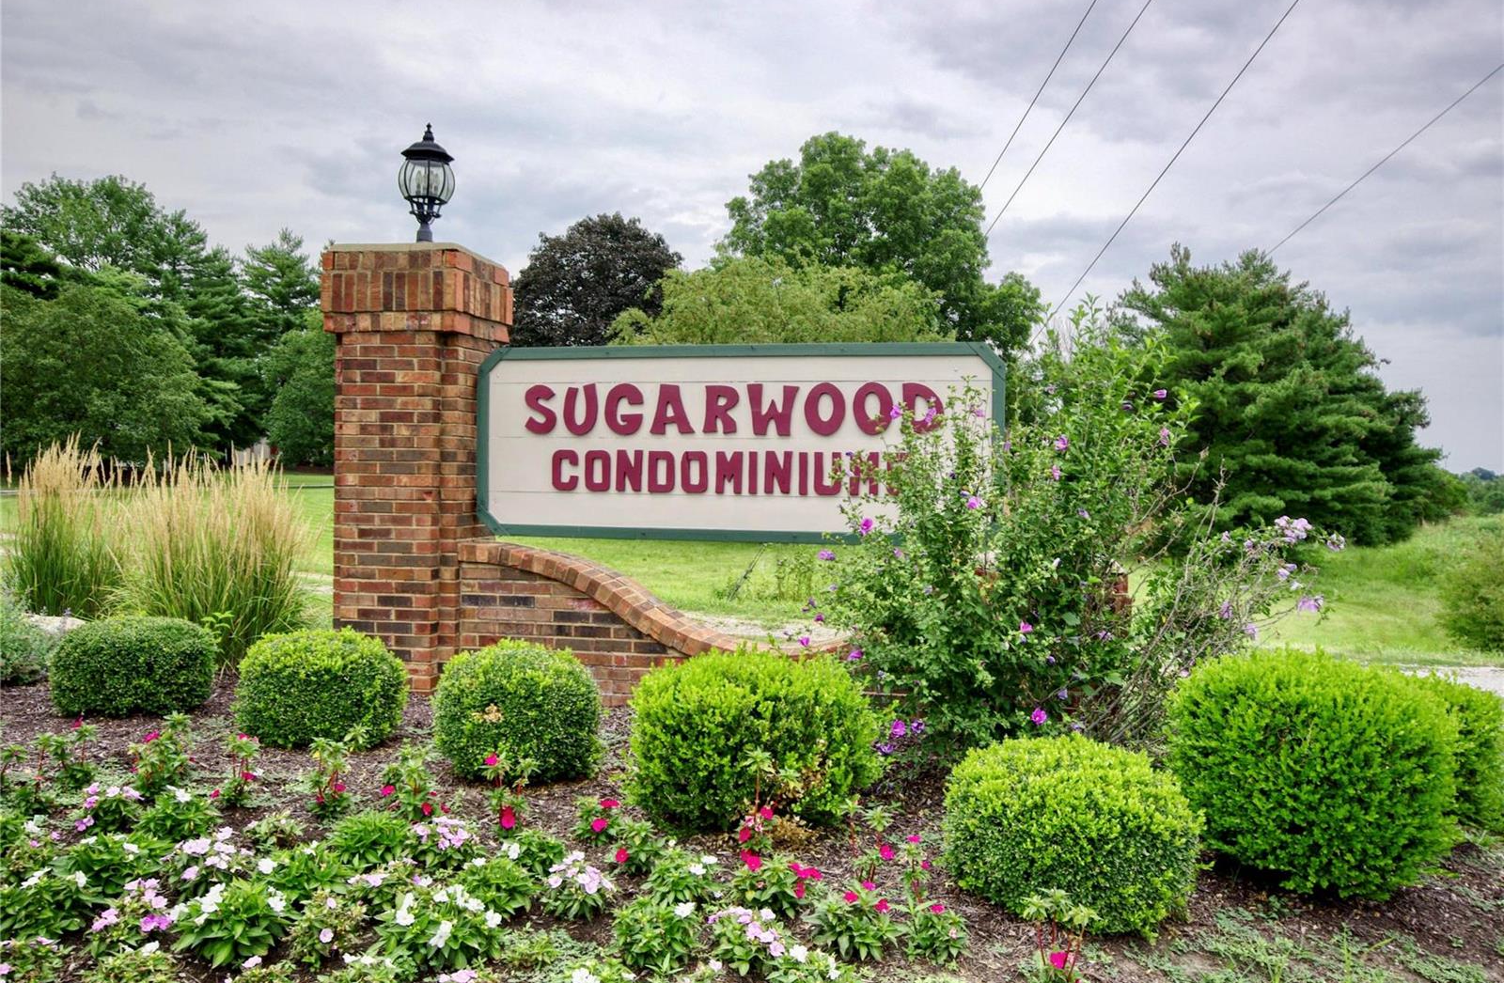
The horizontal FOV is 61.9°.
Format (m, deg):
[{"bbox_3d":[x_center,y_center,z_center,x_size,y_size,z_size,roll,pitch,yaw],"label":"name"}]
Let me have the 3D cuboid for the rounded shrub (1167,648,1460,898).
[{"bbox_3d":[2.004,0.928,4.480,1.000,0.750,0.980,1,1,19],"label":"rounded shrub"}]

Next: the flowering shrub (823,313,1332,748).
[{"bbox_3d":[1.316,0.244,5.100,2.050,1.940,1.600,1,1,14],"label":"flowering shrub"}]

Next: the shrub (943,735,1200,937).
[{"bbox_3d":[1.029,1.038,4.030,0.810,0.505,0.800,1,1,11],"label":"shrub"}]

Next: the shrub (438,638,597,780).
[{"bbox_3d":[-0.906,0.842,4.880,0.619,0.516,0.619,1,1,0],"label":"shrub"}]

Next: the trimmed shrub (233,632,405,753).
[{"bbox_3d":[-1.809,0.830,5.304,0.641,0.481,0.641,1,1,0],"label":"trimmed shrub"}]

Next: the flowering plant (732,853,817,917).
[{"bbox_3d":[0.065,1.093,3.490,0.245,0.173,0.245,1,1,0],"label":"flowering plant"}]

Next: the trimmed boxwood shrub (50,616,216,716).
[{"bbox_3d":[-3.043,0.811,6.170,0.800,0.415,0.780,1,1,-11],"label":"trimmed boxwood shrub"}]

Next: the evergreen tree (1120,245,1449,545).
[{"bbox_3d":[12.504,-2.331,29.500,7.500,6.950,7.000,1,1,0],"label":"evergreen tree"}]

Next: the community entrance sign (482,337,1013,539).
[{"bbox_3d":[-0.113,-0.239,6.330,2.735,0.987,0.080,1,1,13],"label":"community entrance sign"}]

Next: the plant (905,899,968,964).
[{"bbox_3d":[0.470,1.118,3.186,0.158,0.160,0.158,1,1,0],"label":"plant"}]

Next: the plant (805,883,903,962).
[{"bbox_3d":[0.284,1.184,3.470,0.270,0.190,0.260,1,1,6],"label":"plant"}]

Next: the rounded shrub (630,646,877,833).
[{"bbox_3d":[0.016,0.907,4.870,0.940,0.585,0.880,1,1,9],"label":"rounded shrub"}]

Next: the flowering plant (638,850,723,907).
[{"bbox_3d":[-0.203,1.097,3.558,0.229,0.153,0.229,1,1,0],"label":"flowering plant"}]

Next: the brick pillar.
[{"bbox_3d":[-1.781,-0.114,6.732,0.738,2.280,0.738,1,1,11],"label":"brick pillar"}]

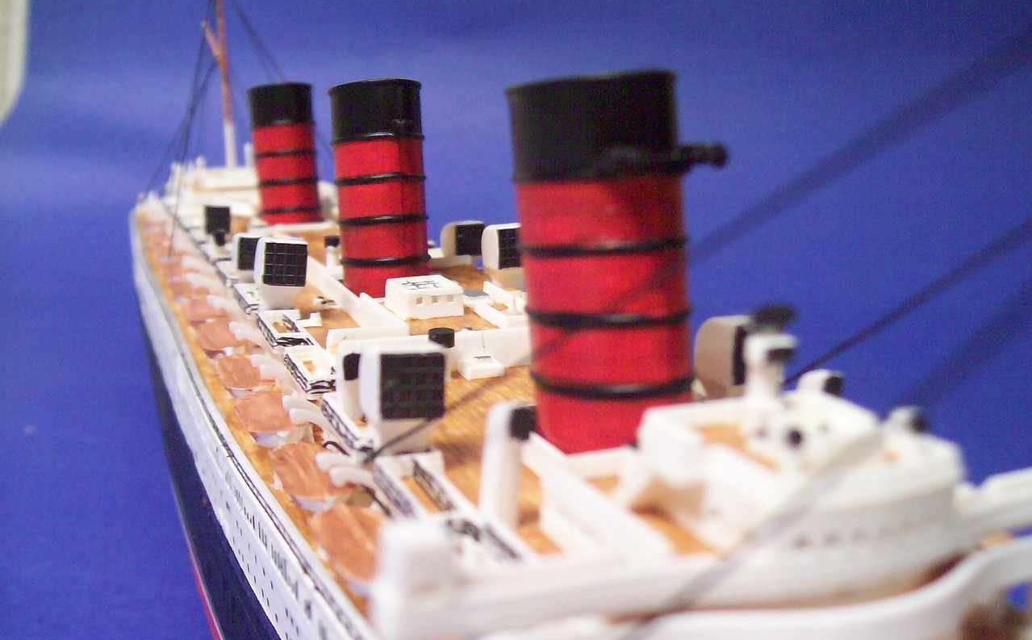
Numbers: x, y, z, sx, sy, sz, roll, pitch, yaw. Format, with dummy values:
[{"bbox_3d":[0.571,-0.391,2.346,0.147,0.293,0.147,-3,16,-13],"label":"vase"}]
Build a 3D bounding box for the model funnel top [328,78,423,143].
[{"bbox_3d":[-0.021,-0.031,0.162,0.013,0.008,0.020,-7,6,-22],"label":"model funnel top"}]

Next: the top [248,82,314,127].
[{"bbox_3d":[-0.050,-0.045,0.228,0.013,0.008,0.020,-7,6,-22],"label":"top"}]

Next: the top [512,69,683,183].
[{"bbox_3d":[0.007,-0.016,0.095,0.013,0.008,0.020,-7,6,-22],"label":"top"}]

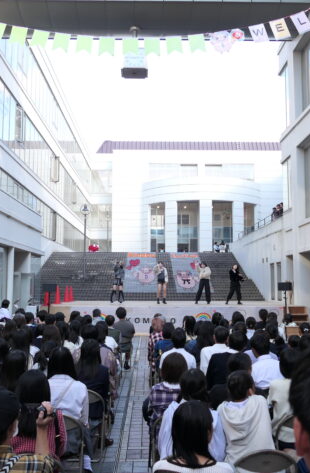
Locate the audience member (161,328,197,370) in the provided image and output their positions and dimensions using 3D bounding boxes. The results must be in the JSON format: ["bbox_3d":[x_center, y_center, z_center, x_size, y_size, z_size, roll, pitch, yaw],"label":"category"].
[{"bbox_3d":[0.271,1.687,5.913,0.480,1.250,0.750,0,-6,-1],"label":"audience member"}]

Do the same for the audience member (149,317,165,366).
[{"bbox_3d":[0.080,1.855,7.535,0.450,1.274,0.750,0,-6,-1],"label":"audience member"}]

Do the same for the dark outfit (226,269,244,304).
[{"bbox_3d":[3.135,1.955,19.143,0.680,1.380,0.450,2,-6,-21],"label":"dark outfit"}]

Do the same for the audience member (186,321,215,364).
[{"bbox_3d":[0.643,1.809,6.860,0.460,1.200,0.750,0,-6,-1],"label":"audience member"}]

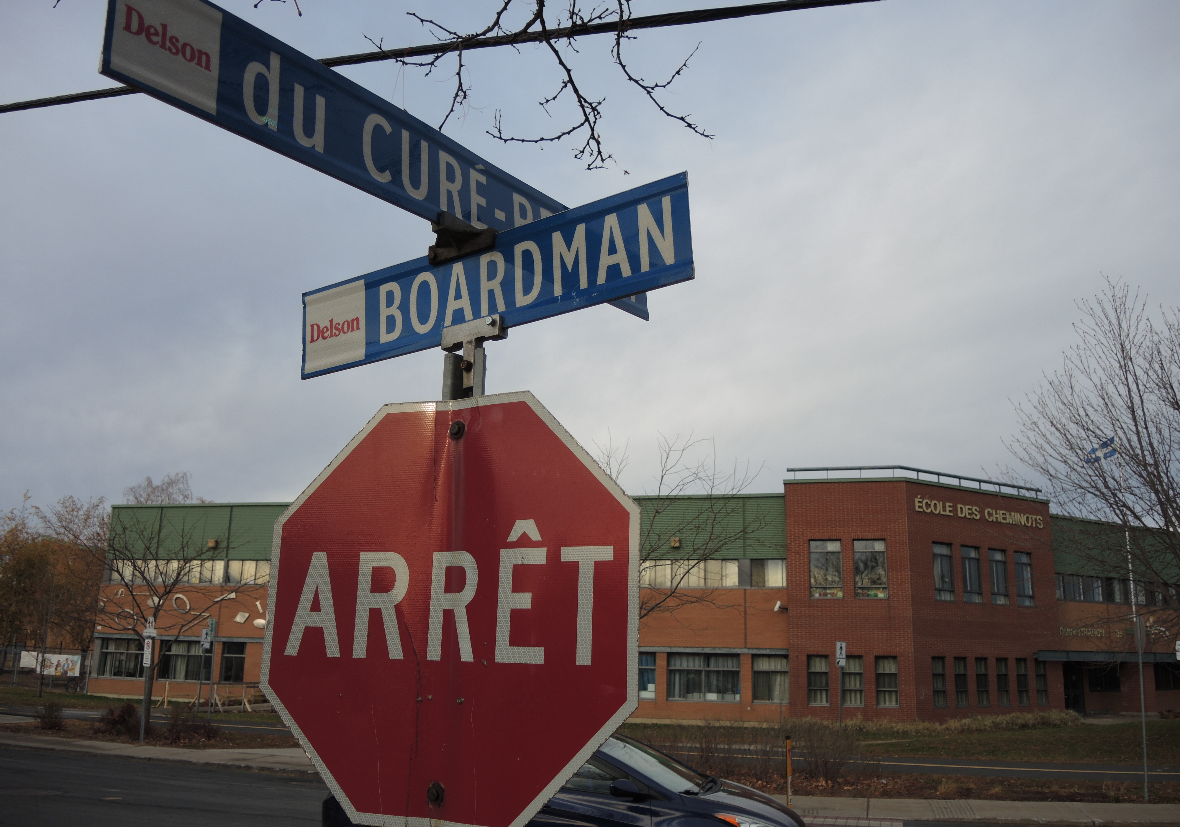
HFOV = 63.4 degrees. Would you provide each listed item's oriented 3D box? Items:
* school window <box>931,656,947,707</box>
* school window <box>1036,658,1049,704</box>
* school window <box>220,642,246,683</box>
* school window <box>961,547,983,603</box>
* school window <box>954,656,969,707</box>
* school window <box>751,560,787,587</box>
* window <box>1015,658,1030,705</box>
[{"bbox_3d":[12.547,9.626,34.224,0.699,1.739,0.150,9,-16,-29],"label":"school window"},{"bbox_3d":[17.535,10.434,37.018,0.694,1.749,0.150,9,-16,-29],"label":"school window"},{"bbox_3d":[-15.291,10.698,40.979,1.140,1.660,0.130,-2,-14,14],"label":"school window"},{"bbox_3d":[14.451,6.104,36.058,1.100,2.160,0.130,9,-16,-29],"label":"school window"},{"bbox_3d":[13.495,9.761,34.617,0.680,1.750,0.130,9,-16,-29],"label":"school window"},{"bbox_3d":[6.801,6.102,36.261,1.360,1.110,0.130,-2,-14,14],"label":"school window"},{"bbox_3d":[16.545,10.269,36.465,0.679,1.746,0.150,9,-16,-29],"label":"window"}]

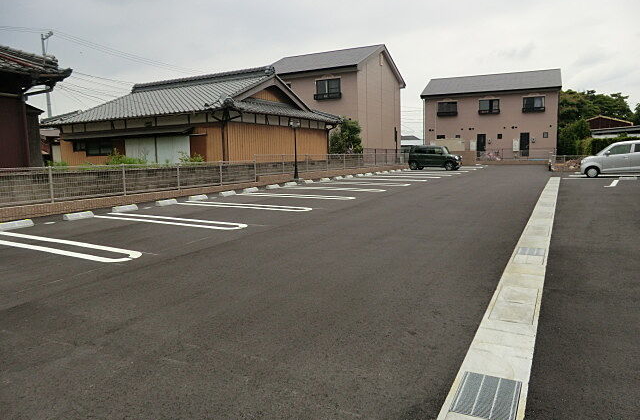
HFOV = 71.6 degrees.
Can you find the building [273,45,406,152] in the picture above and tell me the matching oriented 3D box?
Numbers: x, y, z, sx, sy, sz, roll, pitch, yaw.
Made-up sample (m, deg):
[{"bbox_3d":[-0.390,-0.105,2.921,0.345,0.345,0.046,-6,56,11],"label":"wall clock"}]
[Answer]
[{"bbox_3d":[0.998,-7.670,33.568,8.500,8.400,9.500,3,9,28],"label":"building"}]

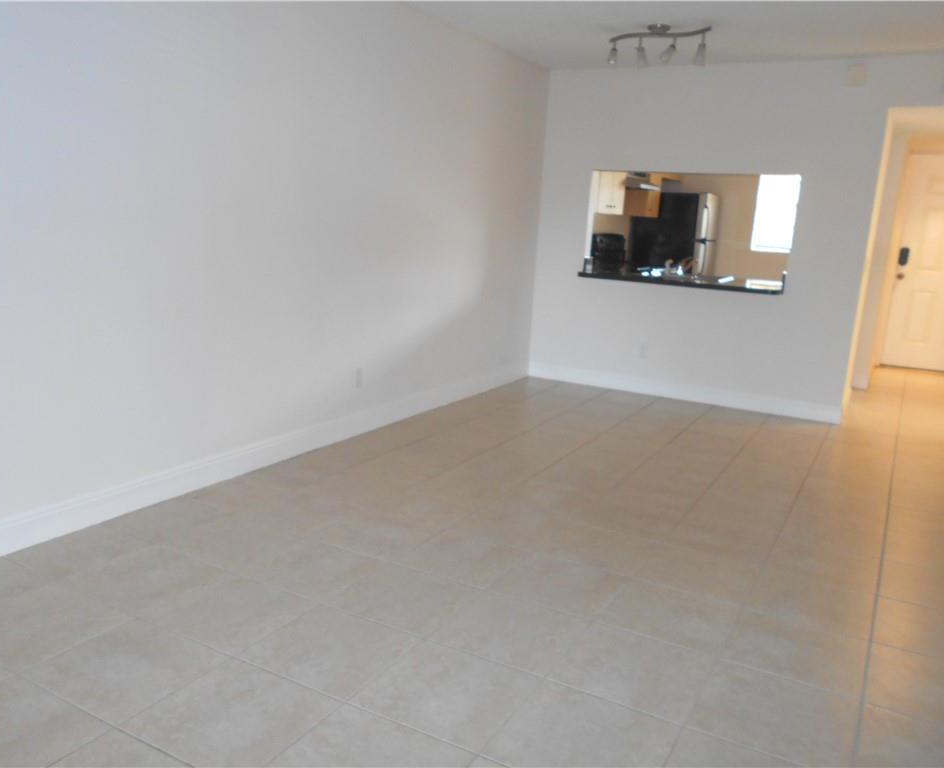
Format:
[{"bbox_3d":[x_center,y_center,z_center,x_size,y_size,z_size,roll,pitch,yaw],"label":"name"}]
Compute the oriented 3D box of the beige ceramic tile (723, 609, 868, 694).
[{"bbox_3d":[1.010,0.832,2.395,0.396,0.010,0.392,9,13,28],"label":"beige ceramic tile"}]

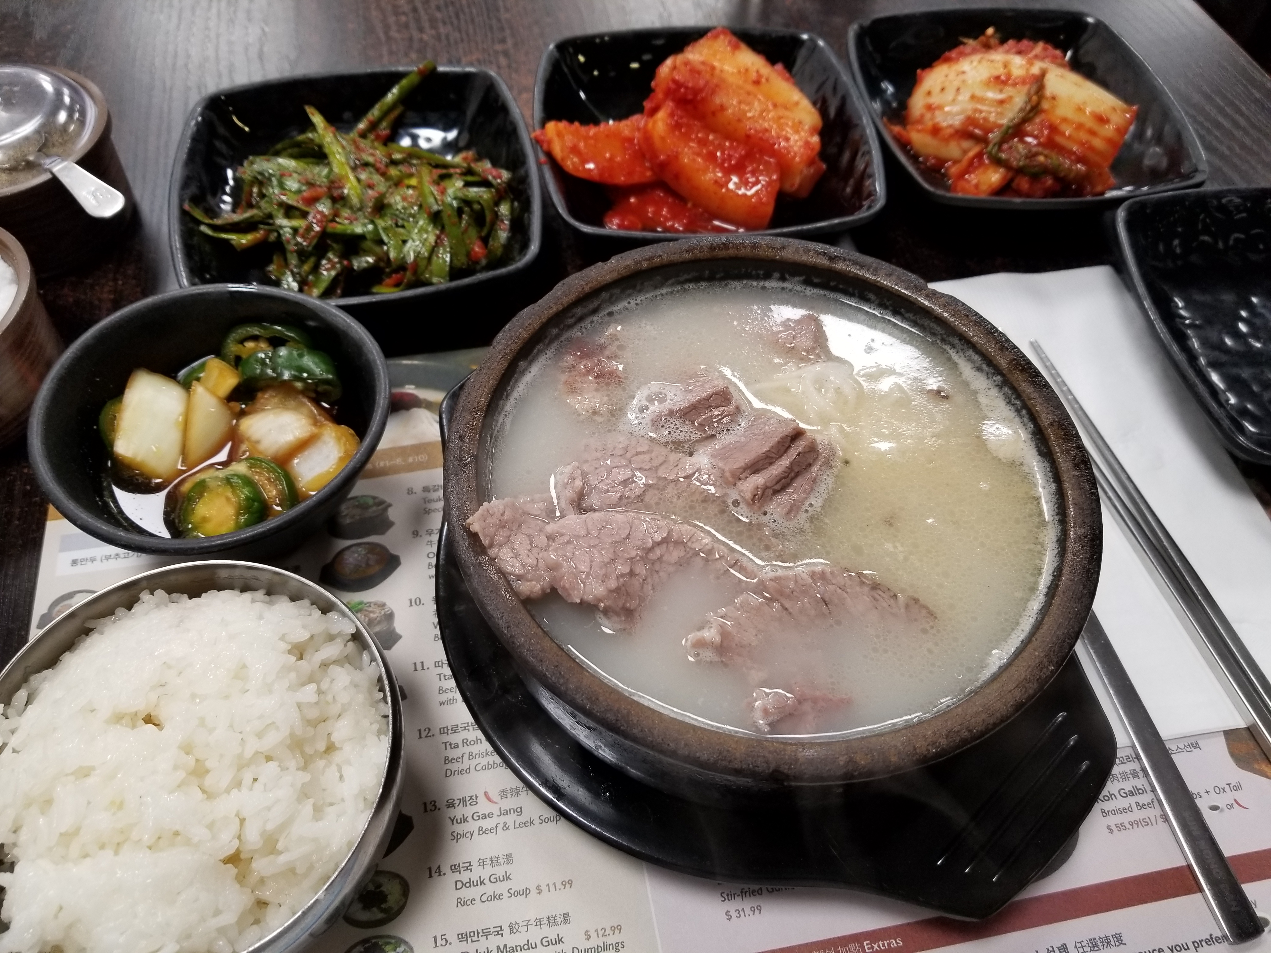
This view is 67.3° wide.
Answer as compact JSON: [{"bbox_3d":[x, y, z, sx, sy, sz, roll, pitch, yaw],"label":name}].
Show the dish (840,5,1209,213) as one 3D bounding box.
[{"bbox_3d":[0.173,-0.161,0.448,0.143,0.038,0.143,-6,57,-6],"label":"dish"}]

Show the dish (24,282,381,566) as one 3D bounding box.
[{"bbox_3d":[-0.136,-0.010,0.326,0.109,0.049,0.109,1,56,-2],"label":"dish"}]

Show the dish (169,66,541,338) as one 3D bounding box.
[{"bbox_3d":[-0.113,-0.112,0.402,0.143,0.038,0.143,-9,57,-9],"label":"dish"}]

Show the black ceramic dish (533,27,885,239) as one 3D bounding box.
[{"bbox_3d":[0.029,-0.144,0.430,0.143,0.038,0.143,-5,57,-6],"label":"black ceramic dish"}]

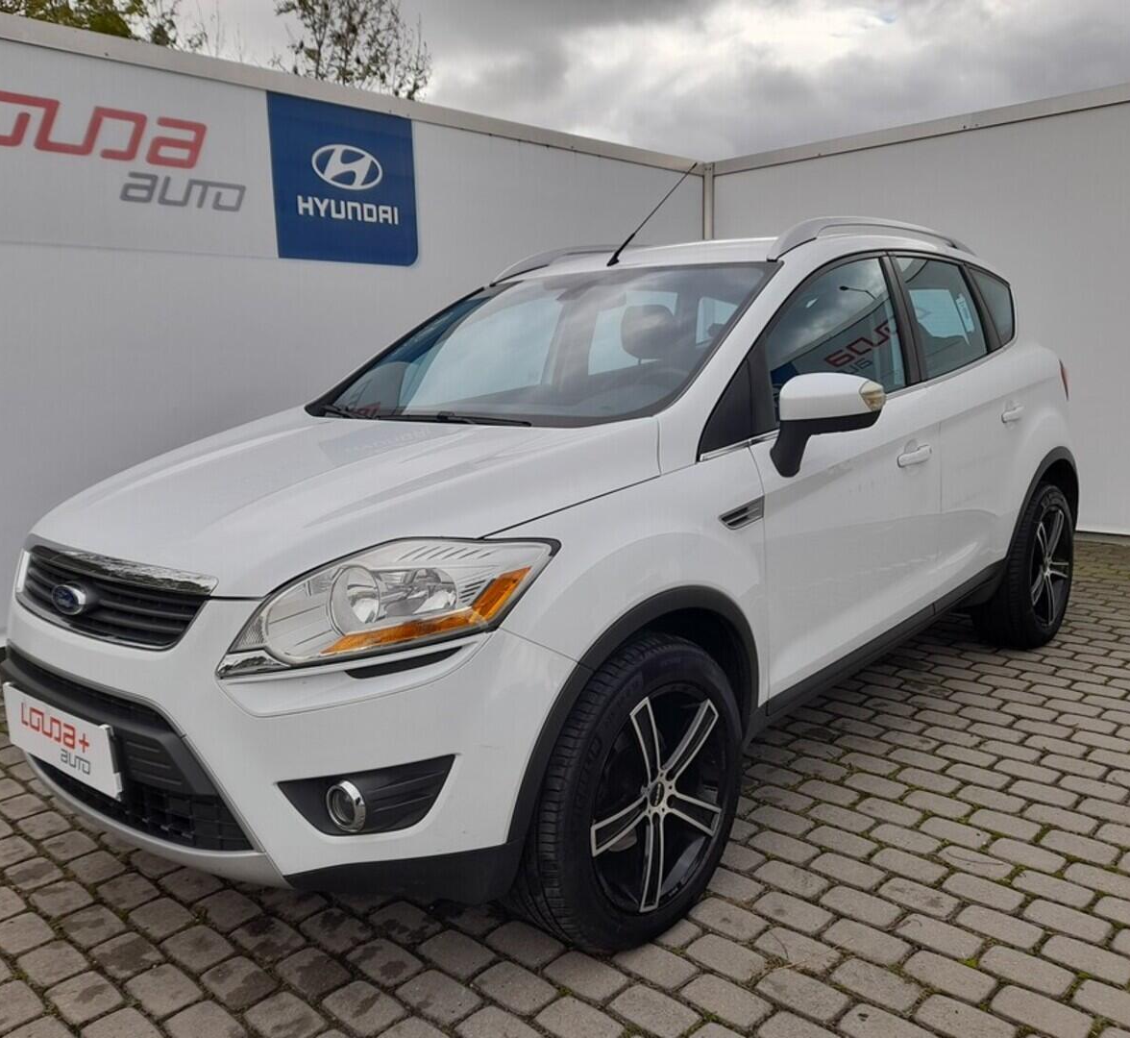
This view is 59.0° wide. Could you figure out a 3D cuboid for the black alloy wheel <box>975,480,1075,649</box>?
[{"bbox_3d":[1.941,0.195,4.204,0.235,0.690,0.690,6,13,42],"label":"black alloy wheel"}]

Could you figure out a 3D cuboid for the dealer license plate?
[{"bbox_3d":[-1.048,0.448,2.069,0.530,0.145,0.025,6,13,42],"label":"dealer license plate"}]

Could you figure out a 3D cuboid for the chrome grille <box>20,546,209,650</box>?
[{"bbox_3d":[-0.985,0.157,2.103,0.850,0.175,0.130,6,5,42],"label":"chrome grille"}]

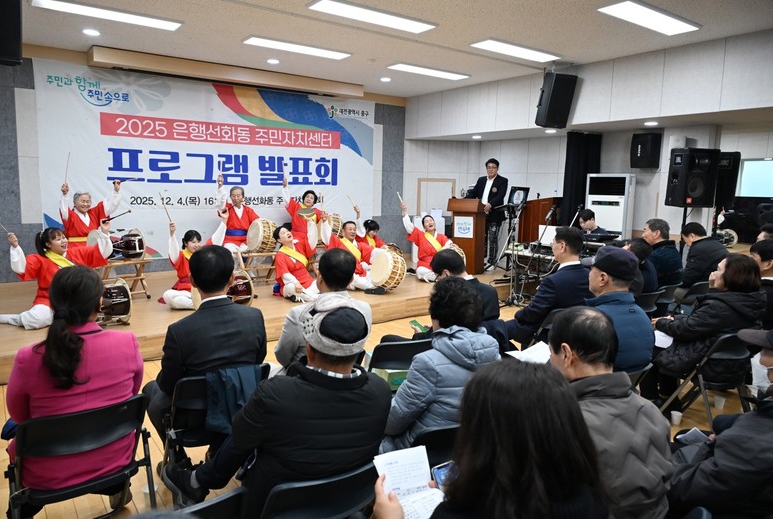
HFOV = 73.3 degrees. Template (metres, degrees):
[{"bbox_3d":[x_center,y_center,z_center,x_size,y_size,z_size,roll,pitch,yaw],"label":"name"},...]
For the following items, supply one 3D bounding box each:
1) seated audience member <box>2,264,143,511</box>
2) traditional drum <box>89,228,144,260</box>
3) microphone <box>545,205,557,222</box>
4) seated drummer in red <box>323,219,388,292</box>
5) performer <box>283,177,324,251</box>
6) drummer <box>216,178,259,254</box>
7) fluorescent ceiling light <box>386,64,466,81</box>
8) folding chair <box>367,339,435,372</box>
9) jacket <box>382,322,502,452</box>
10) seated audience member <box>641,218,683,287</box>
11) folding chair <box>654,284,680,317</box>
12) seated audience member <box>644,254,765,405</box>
[{"bbox_3d":[-1.277,0.597,2.174,0.480,1.220,0.740,-6,11,-39],"label":"seated audience member"},{"bbox_3d":[-3.120,-0.173,6.000,0.520,0.390,0.390,-6,11,-41],"label":"traditional drum"},{"bbox_3d":[2.075,-0.589,6.550,0.050,0.240,0.050,31,0,12],"label":"microphone"},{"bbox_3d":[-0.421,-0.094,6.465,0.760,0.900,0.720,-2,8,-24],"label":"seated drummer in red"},{"bbox_3d":[-1.085,-0.463,7.050,0.650,1.300,0.650,-3,9,-24],"label":"performer"},{"bbox_3d":[-1.865,-0.351,6.641,0.620,1.420,0.650,-3,9,-28],"label":"drummer"},{"bbox_3d":[0.631,-2.678,7.425,1.300,0.060,0.320,-5,10,-35],"label":"fluorescent ceiling light"},{"bbox_3d":[0.014,0.755,2.935,0.450,0.770,0.480,-4,10,-33],"label":"folding chair"},{"bbox_3d":[0.240,0.526,2.150,0.500,0.620,0.440,-5,11,-38],"label":"jacket"},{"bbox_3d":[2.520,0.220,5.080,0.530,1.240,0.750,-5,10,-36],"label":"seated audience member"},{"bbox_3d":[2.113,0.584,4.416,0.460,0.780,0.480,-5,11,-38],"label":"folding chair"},{"bbox_3d":[2.140,0.460,3.660,0.520,1.140,0.750,-5,10,-36],"label":"seated audience member"}]

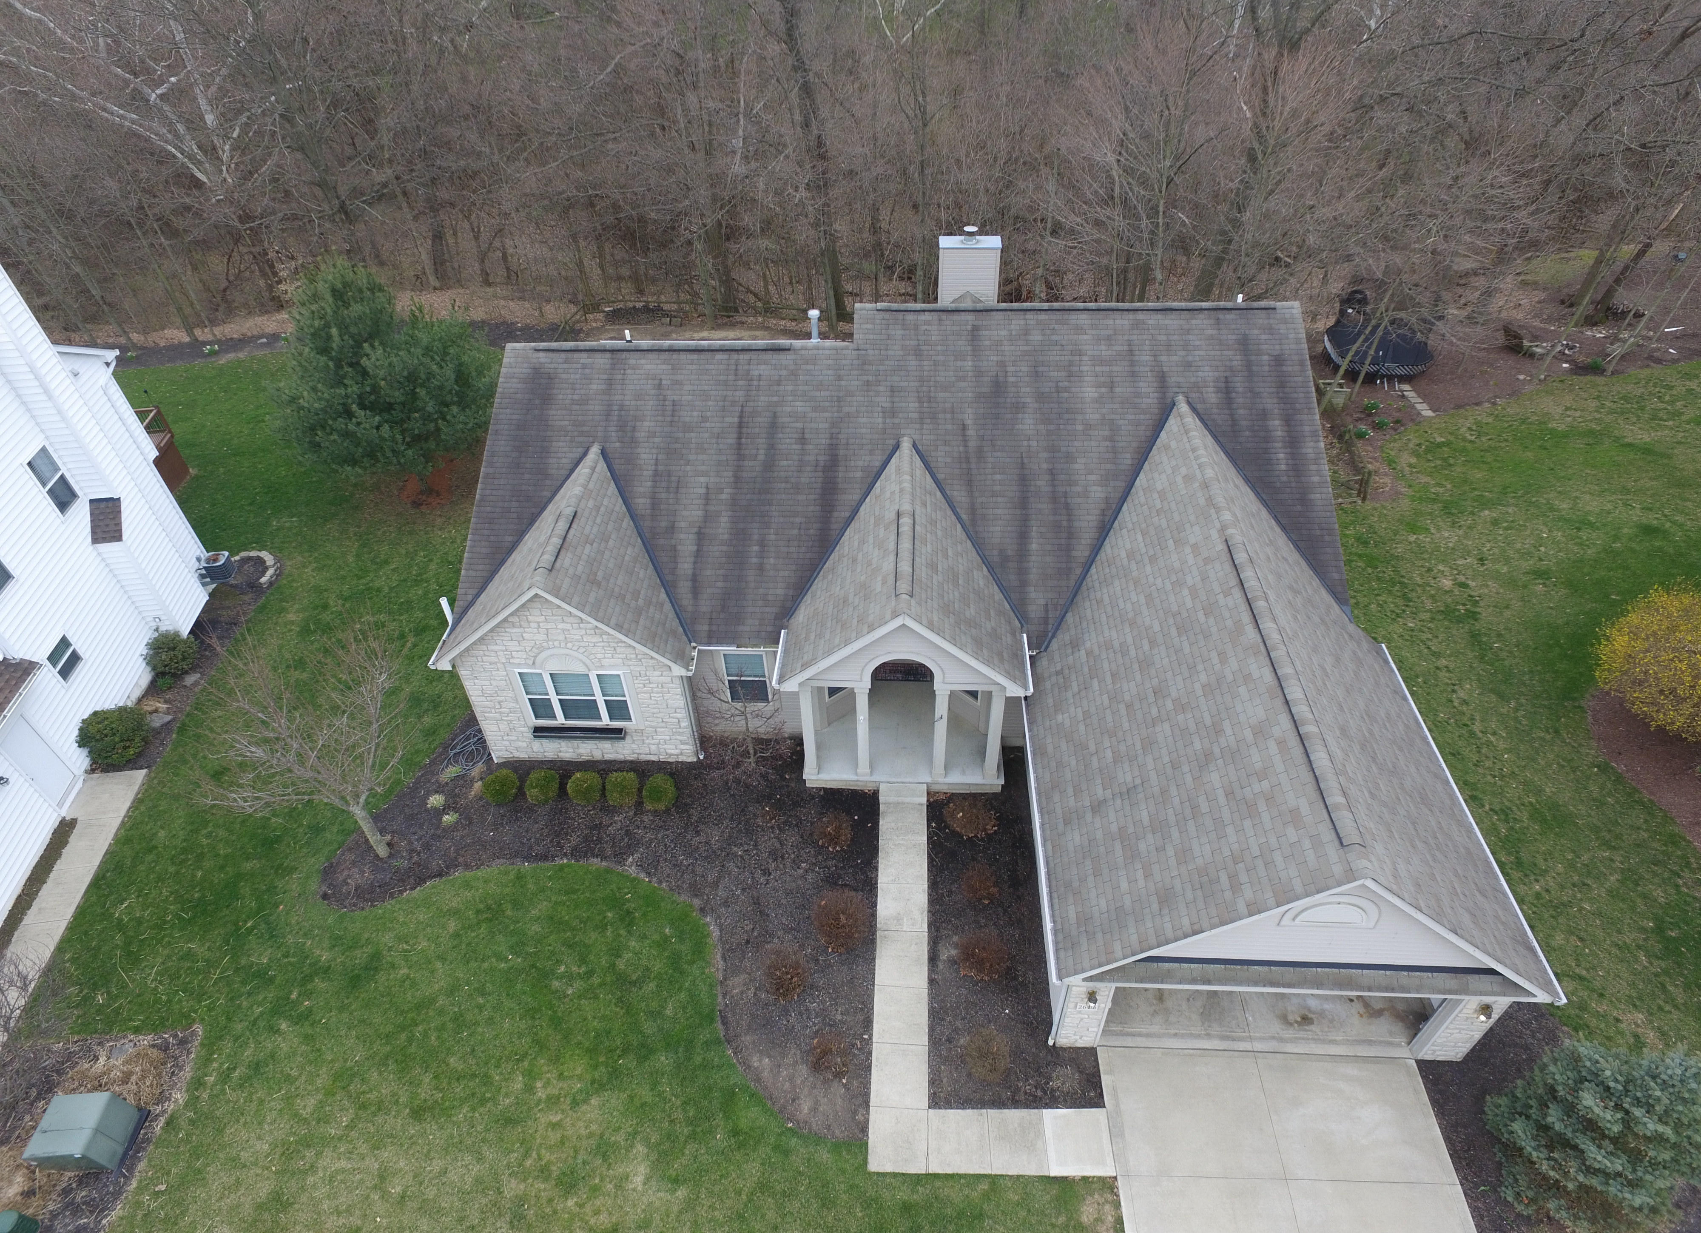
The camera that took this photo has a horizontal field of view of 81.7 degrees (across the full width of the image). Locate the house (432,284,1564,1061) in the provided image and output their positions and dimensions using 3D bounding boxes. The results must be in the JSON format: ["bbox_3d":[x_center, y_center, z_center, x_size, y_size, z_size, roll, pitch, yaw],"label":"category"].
[{"bbox_3d":[1.169,-1.994,20.714,17.900,7.000,19.700,1,42,4],"label":"house"}]

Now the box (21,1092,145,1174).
[{"bbox_3d":[-11.727,7.935,15.034,0.950,0.780,0.950,-4,42,-2],"label":"box"}]

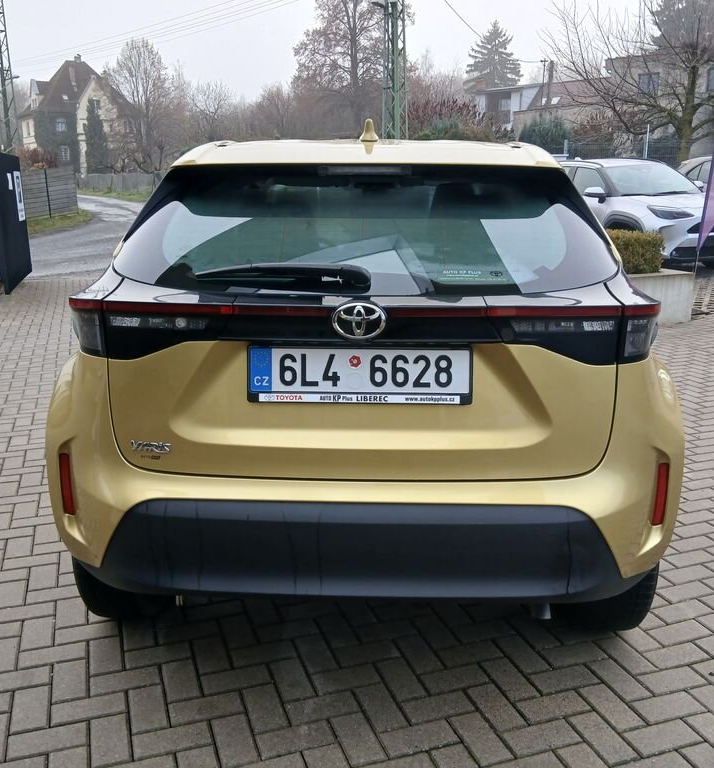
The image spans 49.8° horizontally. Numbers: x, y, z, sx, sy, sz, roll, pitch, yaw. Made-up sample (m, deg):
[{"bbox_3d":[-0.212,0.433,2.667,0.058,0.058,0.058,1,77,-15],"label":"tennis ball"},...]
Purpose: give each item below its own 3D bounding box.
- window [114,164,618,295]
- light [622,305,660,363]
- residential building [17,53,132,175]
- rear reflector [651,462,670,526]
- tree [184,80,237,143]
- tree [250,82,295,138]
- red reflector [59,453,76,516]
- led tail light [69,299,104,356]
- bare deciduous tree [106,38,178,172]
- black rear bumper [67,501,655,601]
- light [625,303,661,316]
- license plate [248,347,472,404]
[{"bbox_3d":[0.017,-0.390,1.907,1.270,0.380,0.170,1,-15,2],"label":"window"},{"bbox_3d":[0.690,-0.124,1.874,0.120,0.145,0.140,1,13,2],"label":"light"},{"bbox_3d":[-33.189,-32.006,91.000,11.300,13.400,11.000,-9,16,-29],"label":"residential building"},{"bbox_3d":[0.756,0.276,1.915,0.030,0.162,0.030,-5,15,-17],"label":"rear reflector"},{"bbox_3d":[-12.953,-22.325,68.000,4.500,9.300,4.500,0,12,0],"label":"tree"},{"bbox_3d":[-8.350,-25.050,76.000,4.600,9.500,4.600,0,12,0],"label":"tree"},{"bbox_3d":[-0.753,0.262,1.998,0.032,0.172,0.030,6,14,21],"label":"red reflector"},{"bbox_3d":[-0.665,-0.139,1.895,0.108,0.142,0.115,3,14,11],"label":"led tail light"},{"bbox_3d":[-21.575,-27.883,77.000,7.000,12.800,7.000,-1,14,0],"label":"bare deciduous tree"},{"bbox_3d":[0.006,0.386,1.914,1.500,0.285,0.270,1,13,2],"label":"black rear bumper"},{"bbox_3d":[0.689,-0.179,1.850,0.105,0.032,0.070,-2,14,-6],"label":"light"},{"bbox_3d":[0.006,-0.020,1.835,0.528,0.133,0.020,0,14,2],"label":"license plate"}]

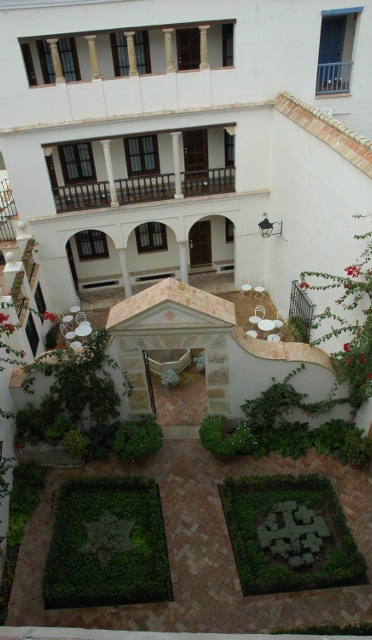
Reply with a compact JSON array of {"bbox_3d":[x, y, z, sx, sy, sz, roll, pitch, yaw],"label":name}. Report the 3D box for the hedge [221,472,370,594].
[{"bbox_3d":[2.371,4.793,11.027,2.650,0.450,2.640,-4,35,-1],"label":"hedge"}]

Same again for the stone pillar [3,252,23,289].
[{"bbox_3d":[-5.613,-1.547,15.817,0.500,1.520,0.500,-6,36,-2],"label":"stone pillar"}]

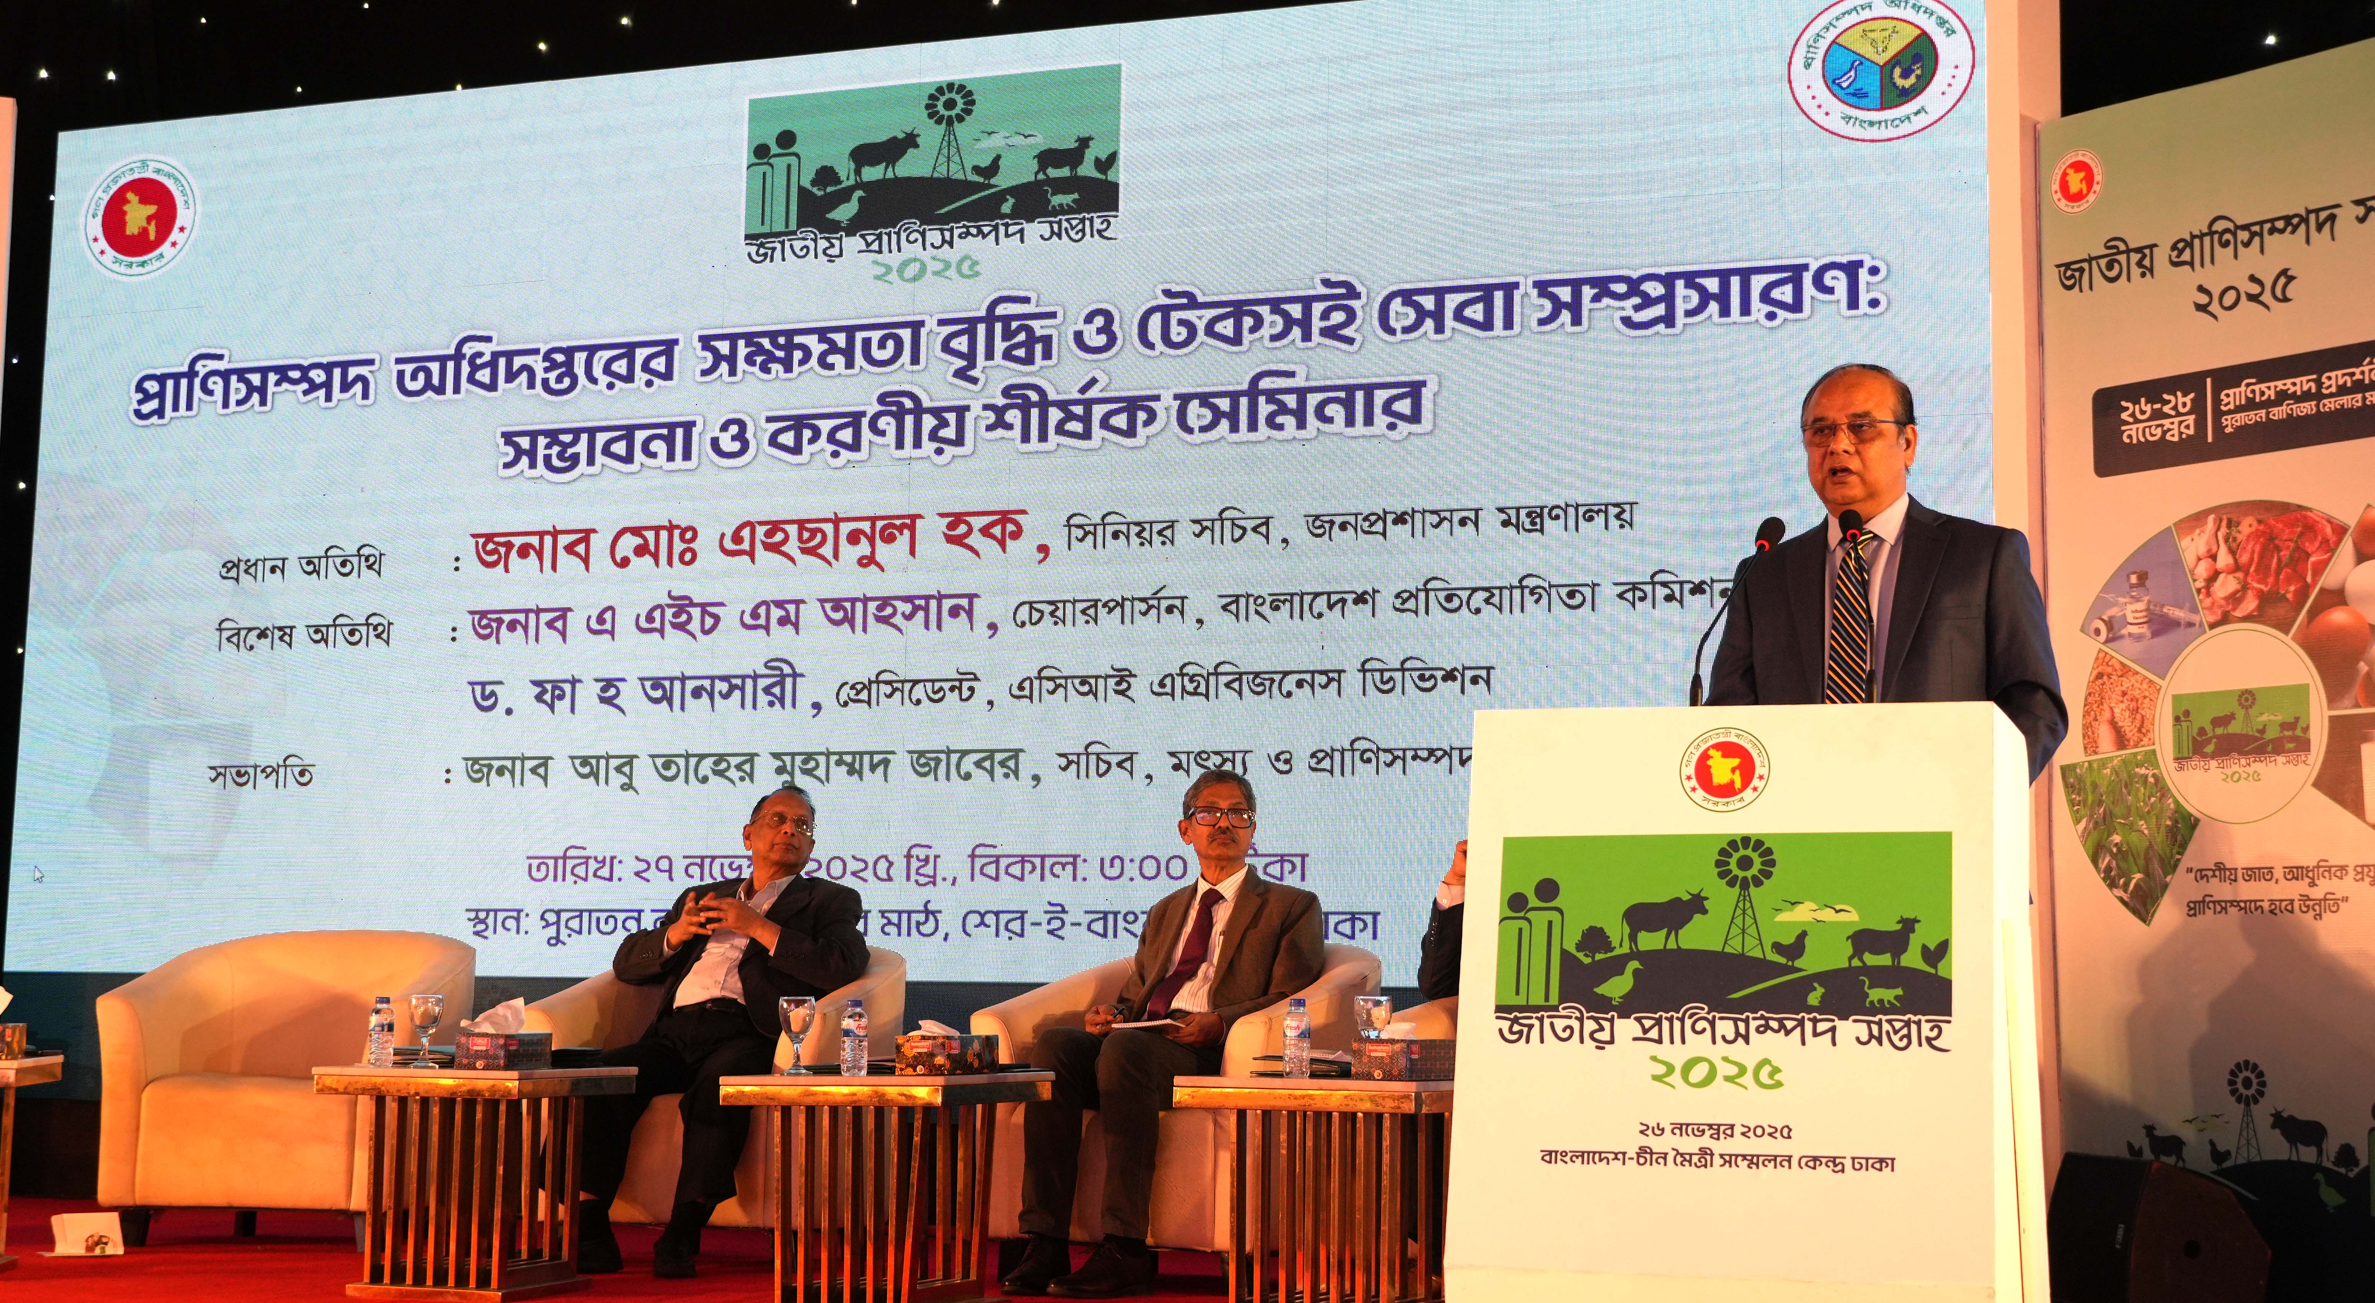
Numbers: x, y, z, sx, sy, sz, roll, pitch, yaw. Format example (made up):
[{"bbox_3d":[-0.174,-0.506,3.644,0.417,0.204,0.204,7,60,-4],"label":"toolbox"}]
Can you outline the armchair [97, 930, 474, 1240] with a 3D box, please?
[{"bbox_3d":[-2.329,1.156,8.503,0.790,0.800,0.755,0,-7,8],"label":"armchair"}]

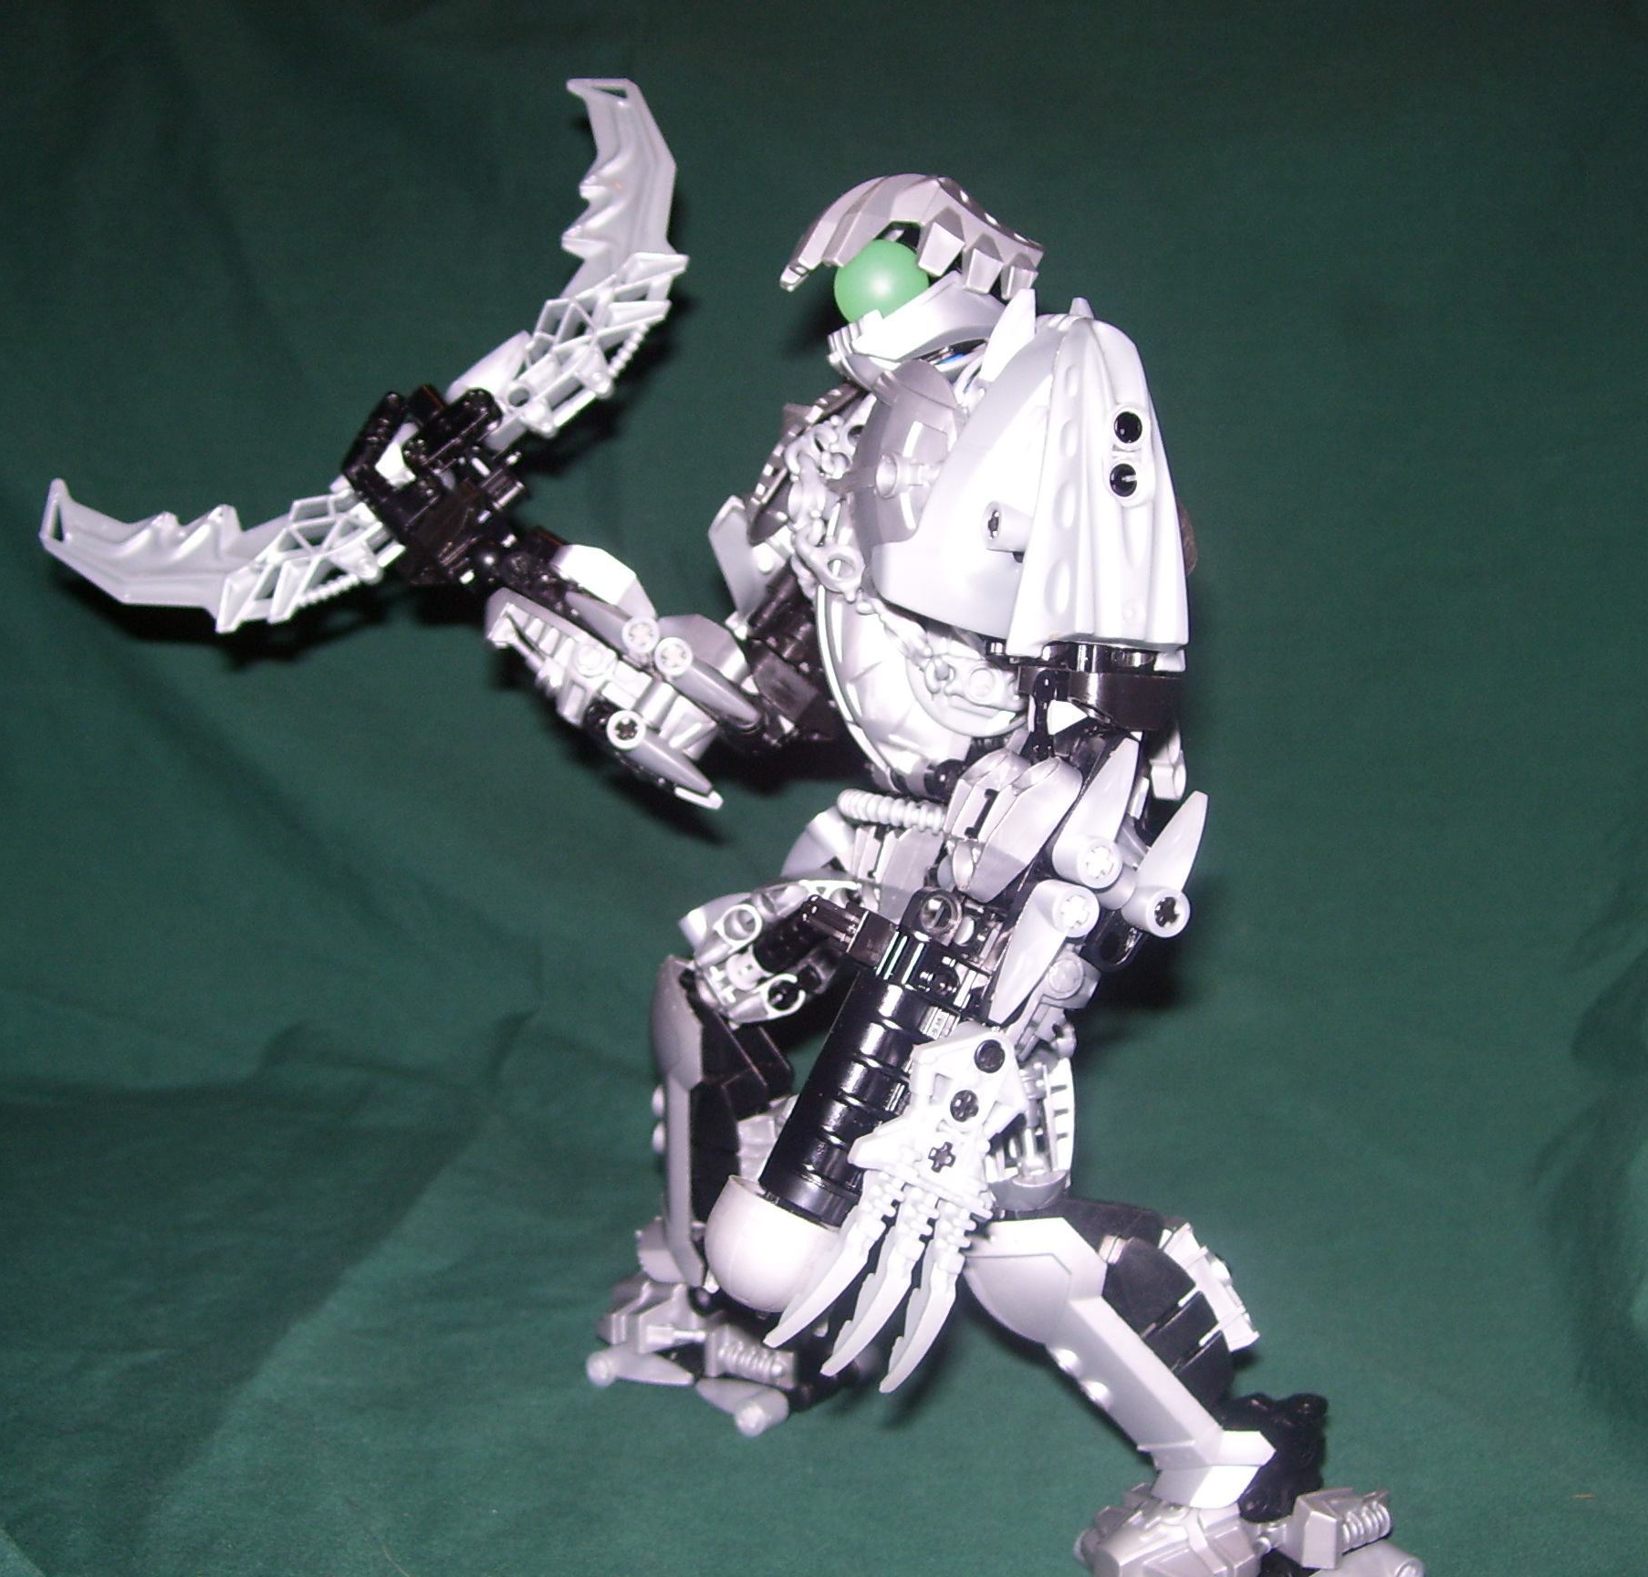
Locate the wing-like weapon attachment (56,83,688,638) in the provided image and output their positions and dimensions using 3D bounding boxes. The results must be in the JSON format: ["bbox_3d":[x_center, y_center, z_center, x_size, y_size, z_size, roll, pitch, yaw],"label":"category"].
[{"bbox_3d":[-0.081,-0.076,0.413,0.142,0.051,0.015,-38,0,0],"label":"wing-like weapon attachment"}]

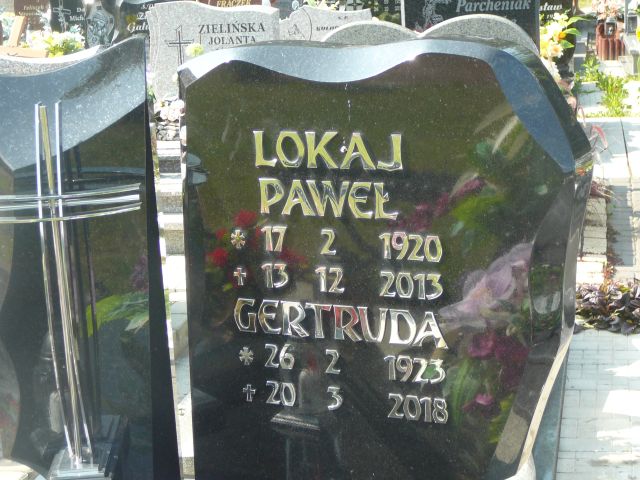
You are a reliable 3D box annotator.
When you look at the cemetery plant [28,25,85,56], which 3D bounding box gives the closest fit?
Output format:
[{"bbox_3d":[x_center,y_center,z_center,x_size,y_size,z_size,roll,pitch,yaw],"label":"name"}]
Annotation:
[{"bbox_3d":[-2.136,-1.603,10.600,0.460,0.280,0.390,2,13,12],"label":"cemetery plant"}]

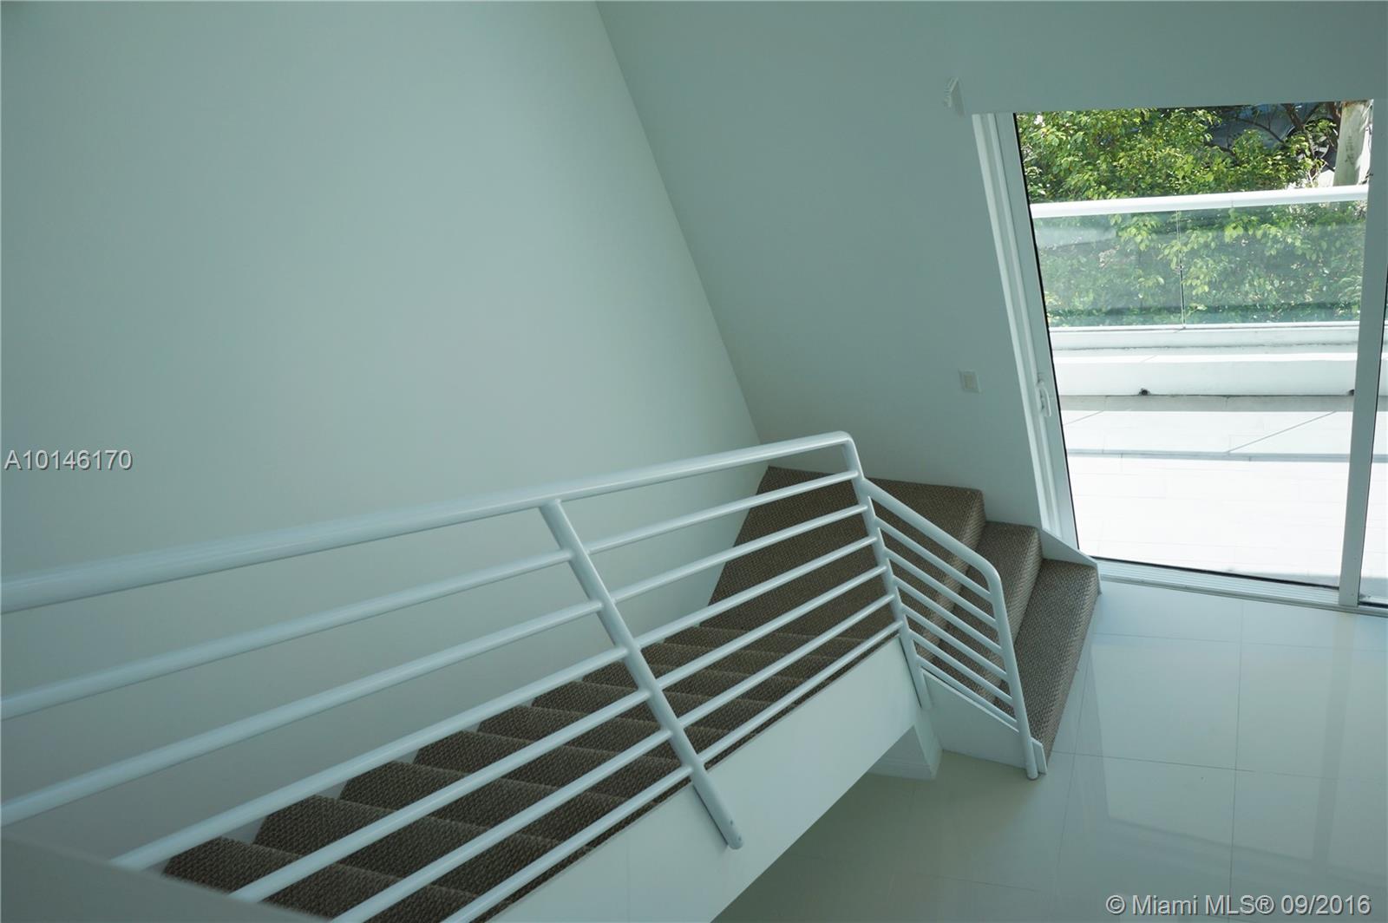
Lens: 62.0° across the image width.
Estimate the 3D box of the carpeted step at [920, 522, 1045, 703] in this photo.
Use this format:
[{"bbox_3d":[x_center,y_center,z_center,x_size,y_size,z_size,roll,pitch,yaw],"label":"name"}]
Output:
[{"bbox_3d":[1.213,0.659,4.804,0.231,0.198,0.909,6,47,31],"label":"carpeted step"}]

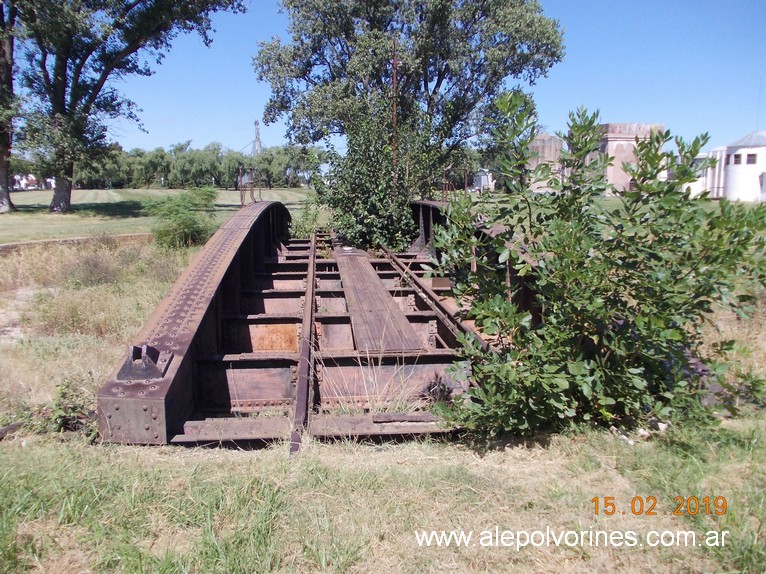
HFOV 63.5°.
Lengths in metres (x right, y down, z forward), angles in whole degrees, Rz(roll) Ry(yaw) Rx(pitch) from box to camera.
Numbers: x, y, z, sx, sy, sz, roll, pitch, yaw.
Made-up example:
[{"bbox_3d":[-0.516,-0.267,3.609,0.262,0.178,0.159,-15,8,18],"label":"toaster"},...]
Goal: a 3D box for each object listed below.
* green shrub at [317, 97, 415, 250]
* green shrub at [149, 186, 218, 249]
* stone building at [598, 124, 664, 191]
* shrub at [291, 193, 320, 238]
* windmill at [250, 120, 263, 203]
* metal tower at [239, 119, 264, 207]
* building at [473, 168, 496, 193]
[{"bbox_3d":[-0.434,-2.775,15.353,2.250,3.755,2.150,0,9,0],"label":"green shrub"},{"bbox_3d":[-5.931,-2.044,18.415,1.850,1.864,1.750,0,9,0],"label":"green shrub"},{"bbox_3d":[29.566,-15.665,76.464,7.600,8.894,8.000,-2,10,-11],"label":"stone building"},{"bbox_3d":[-2.269,-2.048,17.907,0.950,1.352,0.900,0,9,0],"label":"shrub"},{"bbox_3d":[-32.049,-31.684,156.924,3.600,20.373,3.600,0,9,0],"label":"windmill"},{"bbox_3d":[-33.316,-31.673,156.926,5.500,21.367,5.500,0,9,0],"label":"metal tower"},{"bbox_3d":[15.345,-16.019,93.640,3.100,3.725,3.100,5,11,29],"label":"building"}]

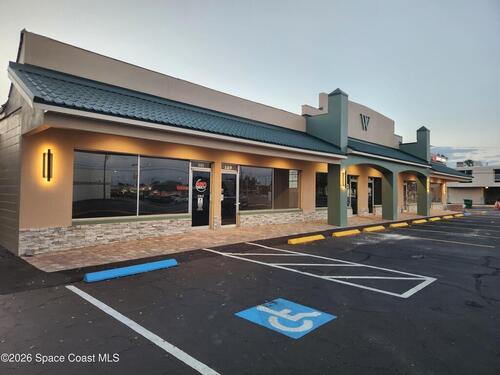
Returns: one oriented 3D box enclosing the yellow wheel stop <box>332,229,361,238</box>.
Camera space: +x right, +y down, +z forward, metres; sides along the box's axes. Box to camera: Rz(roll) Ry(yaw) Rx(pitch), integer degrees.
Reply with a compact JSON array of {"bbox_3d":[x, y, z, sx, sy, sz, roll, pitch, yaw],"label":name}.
[{"bbox_3d":[3.684,1.718,12.725,0.170,0.130,1.860,0,-1,44],"label":"yellow wheel stop"}]

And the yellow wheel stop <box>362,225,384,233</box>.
[{"bbox_3d":[5.178,1.707,13.881,0.160,0.130,1.830,0,-1,44],"label":"yellow wheel stop"}]

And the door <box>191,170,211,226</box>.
[{"bbox_3d":[-1.793,0.400,12.107,0.070,2.112,0.885,0,-1,44],"label":"door"}]

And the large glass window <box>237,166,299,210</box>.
[{"bbox_3d":[1.077,0.049,15.566,0.100,1.929,4.373,0,-1,44],"label":"large glass window"}]

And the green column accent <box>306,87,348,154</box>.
[{"bbox_3d":[3.698,-3.159,16.155,1.930,3.078,0.652,0,-1,44],"label":"green column accent"}]

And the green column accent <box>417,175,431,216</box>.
[{"bbox_3d":[11.879,0.517,22.730,0.590,2.719,0.590,0,-1,44],"label":"green column accent"}]

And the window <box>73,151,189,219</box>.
[{"bbox_3d":[-3.611,-0.067,10.771,0.100,1.959,3.949,0,-1,44],"label":"window"}]

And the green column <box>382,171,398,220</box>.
[{"bbox_3d":[7.624,0.423,18.086,0.600,2.700,0.600,2,0,42],"label":"green column"}]

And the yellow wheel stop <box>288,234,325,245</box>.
[{"bbox_3d":[1.816,1.636,10.443,0.160,0.130,1.830,0,-1,44],"label":"yellow wheel stop"}]

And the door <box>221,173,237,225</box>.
[{"bbox_3d":[-0.829,0.447,13.100,0.070,2.098,0.850,0,-1,44],"label":"door"}]

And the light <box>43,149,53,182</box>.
[{"bbox_3d":[-5.078,-0.559,8.354,0.120,0.803,0.200,0,-1,44],"label":"light"}]

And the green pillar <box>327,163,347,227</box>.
[{"bbox_3d":[3.835,0.327,14.501,0.590,2.719,0.590,0,-1,44],"label":"green pillar"}]

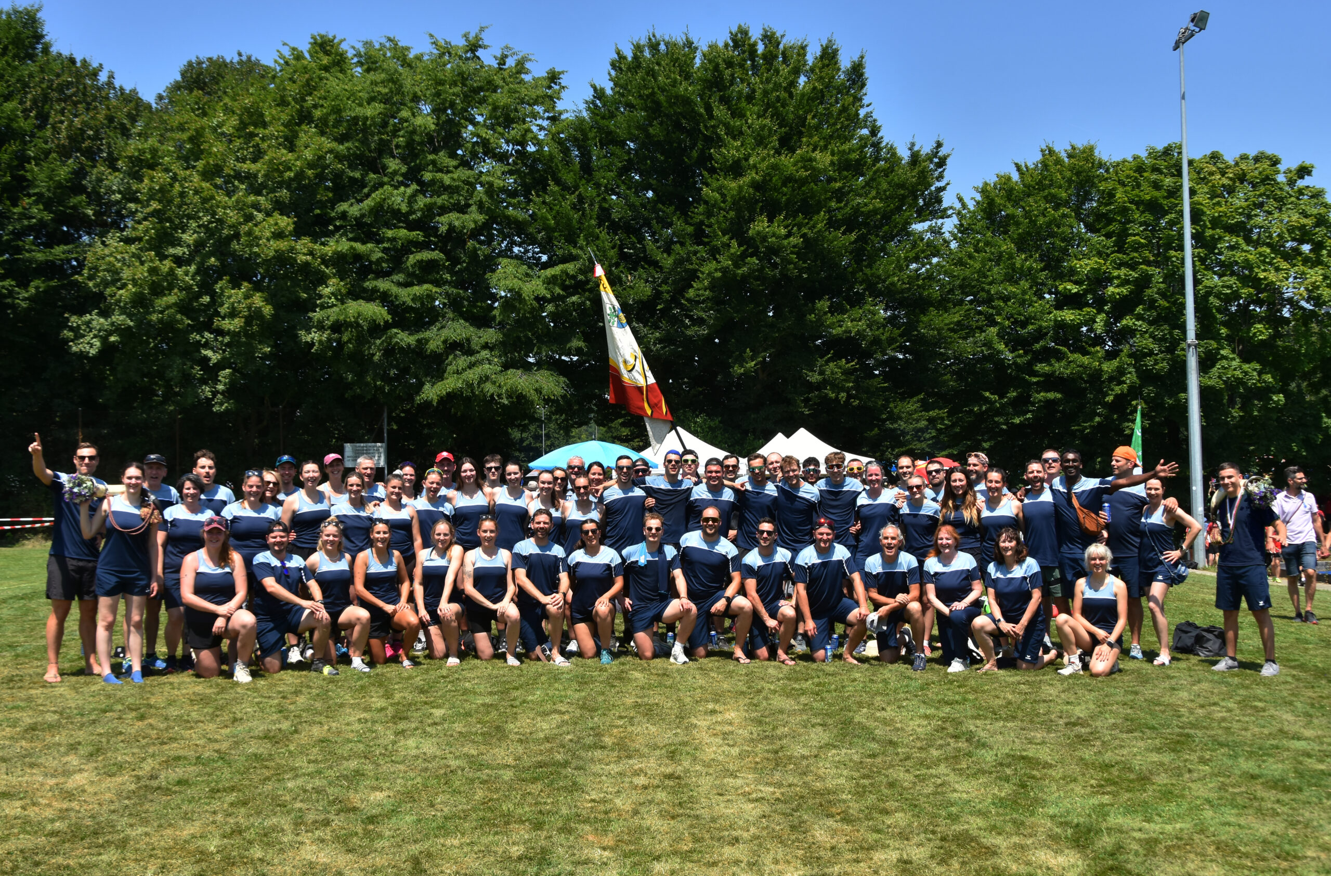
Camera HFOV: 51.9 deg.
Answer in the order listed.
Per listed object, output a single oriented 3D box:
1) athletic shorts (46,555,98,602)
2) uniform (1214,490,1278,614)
[{"bbox_3d":[-4.615,1.080,10.650,0.420,0.390,0.280,-1,-2,-12],"label":"athletic shorts"},{"bbox_3d":[4.887,0.961,11.500,0.540,1.000,0.340,-3,-3,34],"label":"uniform"}]

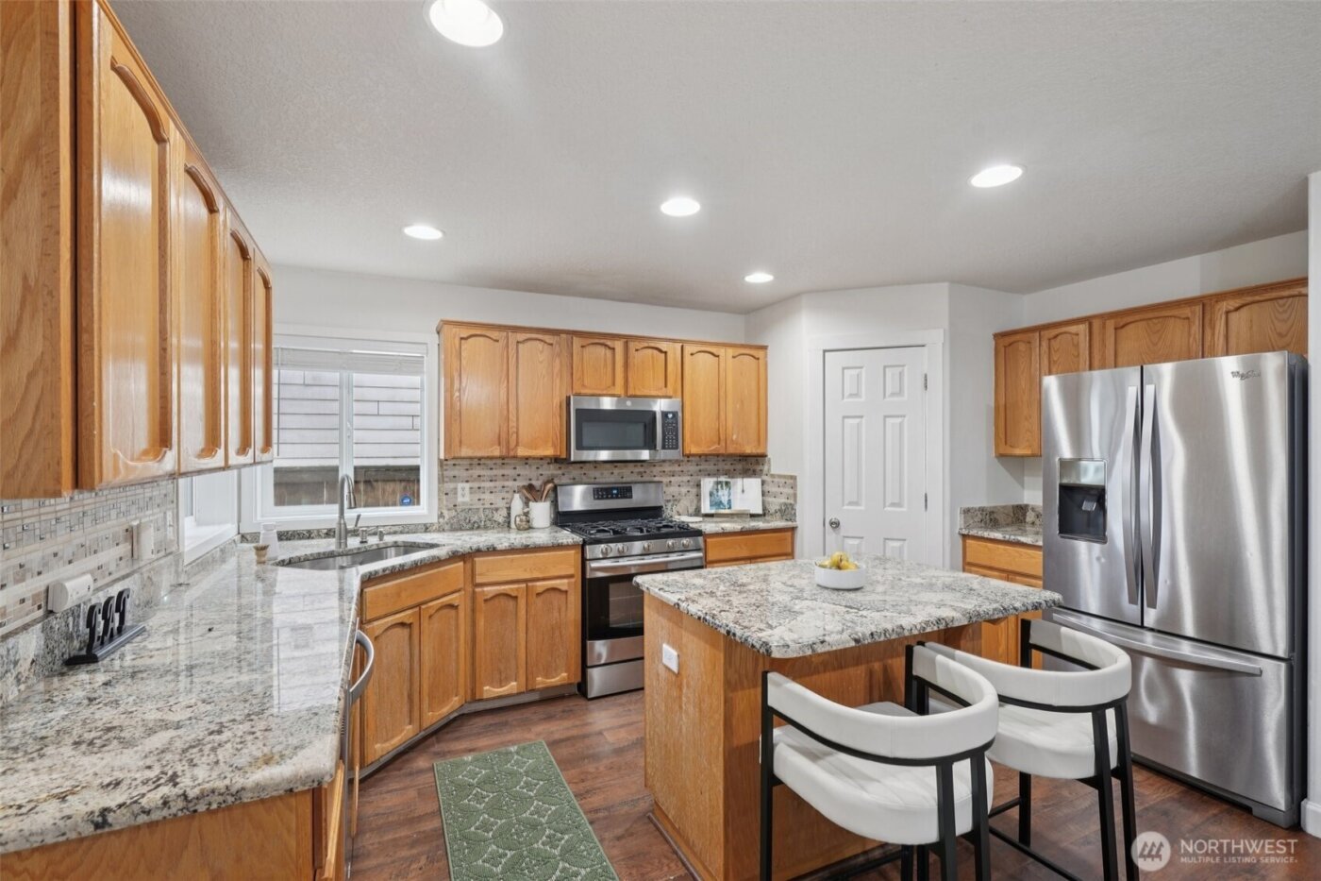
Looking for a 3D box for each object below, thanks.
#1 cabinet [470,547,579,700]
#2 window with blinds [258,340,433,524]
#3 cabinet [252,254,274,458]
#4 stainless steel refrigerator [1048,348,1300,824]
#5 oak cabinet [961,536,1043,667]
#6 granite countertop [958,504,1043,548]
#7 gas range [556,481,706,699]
[{"bbox_3d":[-0.838,1.003,3.466,0.600,0.822,0.605,0,0,-24],"label":"cabinet"},{"bbox_3d":[-1.792,-0.068,3.384,0.870,1.022,0.100,0,0,-24],"label":"window with blinds"},{"bbox_3d":[-1.611,-0.294,2.109,0.330,0.753,0.345,0,0,-24],"label":"cabinet"},{"bbox_3d":[2.458,0.559,2.748,0.740,1.788,0.913,0,0,-24],"label":"stainless steel refrigerator"},{"bbox_3d":[2.230,1.002,3.432,0.620,0.835,0.570,0,0,-24],"label":"oak cabinet"},{"bbox_3d":[2.212,0.511,3.433,0.660,0.153,0.585,0,0,-24],"label":"granite countertop"},{"bbox_3d":[-0.192,0.875,3.714,0.758,1.167,0.660,0,0,-24],"label":"gas range"}]

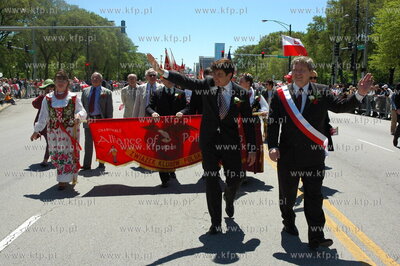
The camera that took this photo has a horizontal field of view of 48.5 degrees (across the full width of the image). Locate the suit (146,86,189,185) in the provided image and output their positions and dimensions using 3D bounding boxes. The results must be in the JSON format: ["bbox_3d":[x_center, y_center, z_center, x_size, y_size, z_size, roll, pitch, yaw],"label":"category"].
[{"bbox_3d":[-0.488,0.037,6.665,0.620,1.430,0.420,0,6,0],"label":"suit"}]

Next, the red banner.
[{"bbox_3d":[-0.462,0.165,6.508,2.320,0.800,0.080,0,6,3],"label":"red banner"}]

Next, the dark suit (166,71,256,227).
[{"bbox_3d":[0.118,0.160,4.649,0.925,1.570,0.580,1,7,7],"label":"dark suit"}]

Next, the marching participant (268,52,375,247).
[{"bbox_3d":[1.151,0.158,4.314,0.980,1.770,0.600,0,6,0],"label":"marching participant"}]

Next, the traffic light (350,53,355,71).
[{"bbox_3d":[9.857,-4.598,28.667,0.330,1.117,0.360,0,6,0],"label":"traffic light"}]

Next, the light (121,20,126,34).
[{"bbox_3d":[-6.364,-8.792,36.800,0.350,1.070,0.360,0,7,-1],"label":"light"}]

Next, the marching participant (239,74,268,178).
[{"bbox_3d":[0.798,-0.079,6.887,0.506,1.670,0.480,1,7,11],"label":"marching participant"}]

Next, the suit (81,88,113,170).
[{"bbox_3d":[-1.800,-0.099,7.841,0.569,1.430,0.420,0,7,0],"label":"suit"}]

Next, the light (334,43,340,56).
[{"bbox_3d":[10.223,-6.196,33.017,0.340,1.004,0.360,0,6,0],"label":"light"}]

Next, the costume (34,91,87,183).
[{"bbox_3d":[-2.002,0.057,6.450,0.746,1.340,0.500,0,7,0],"label":"costume"}]

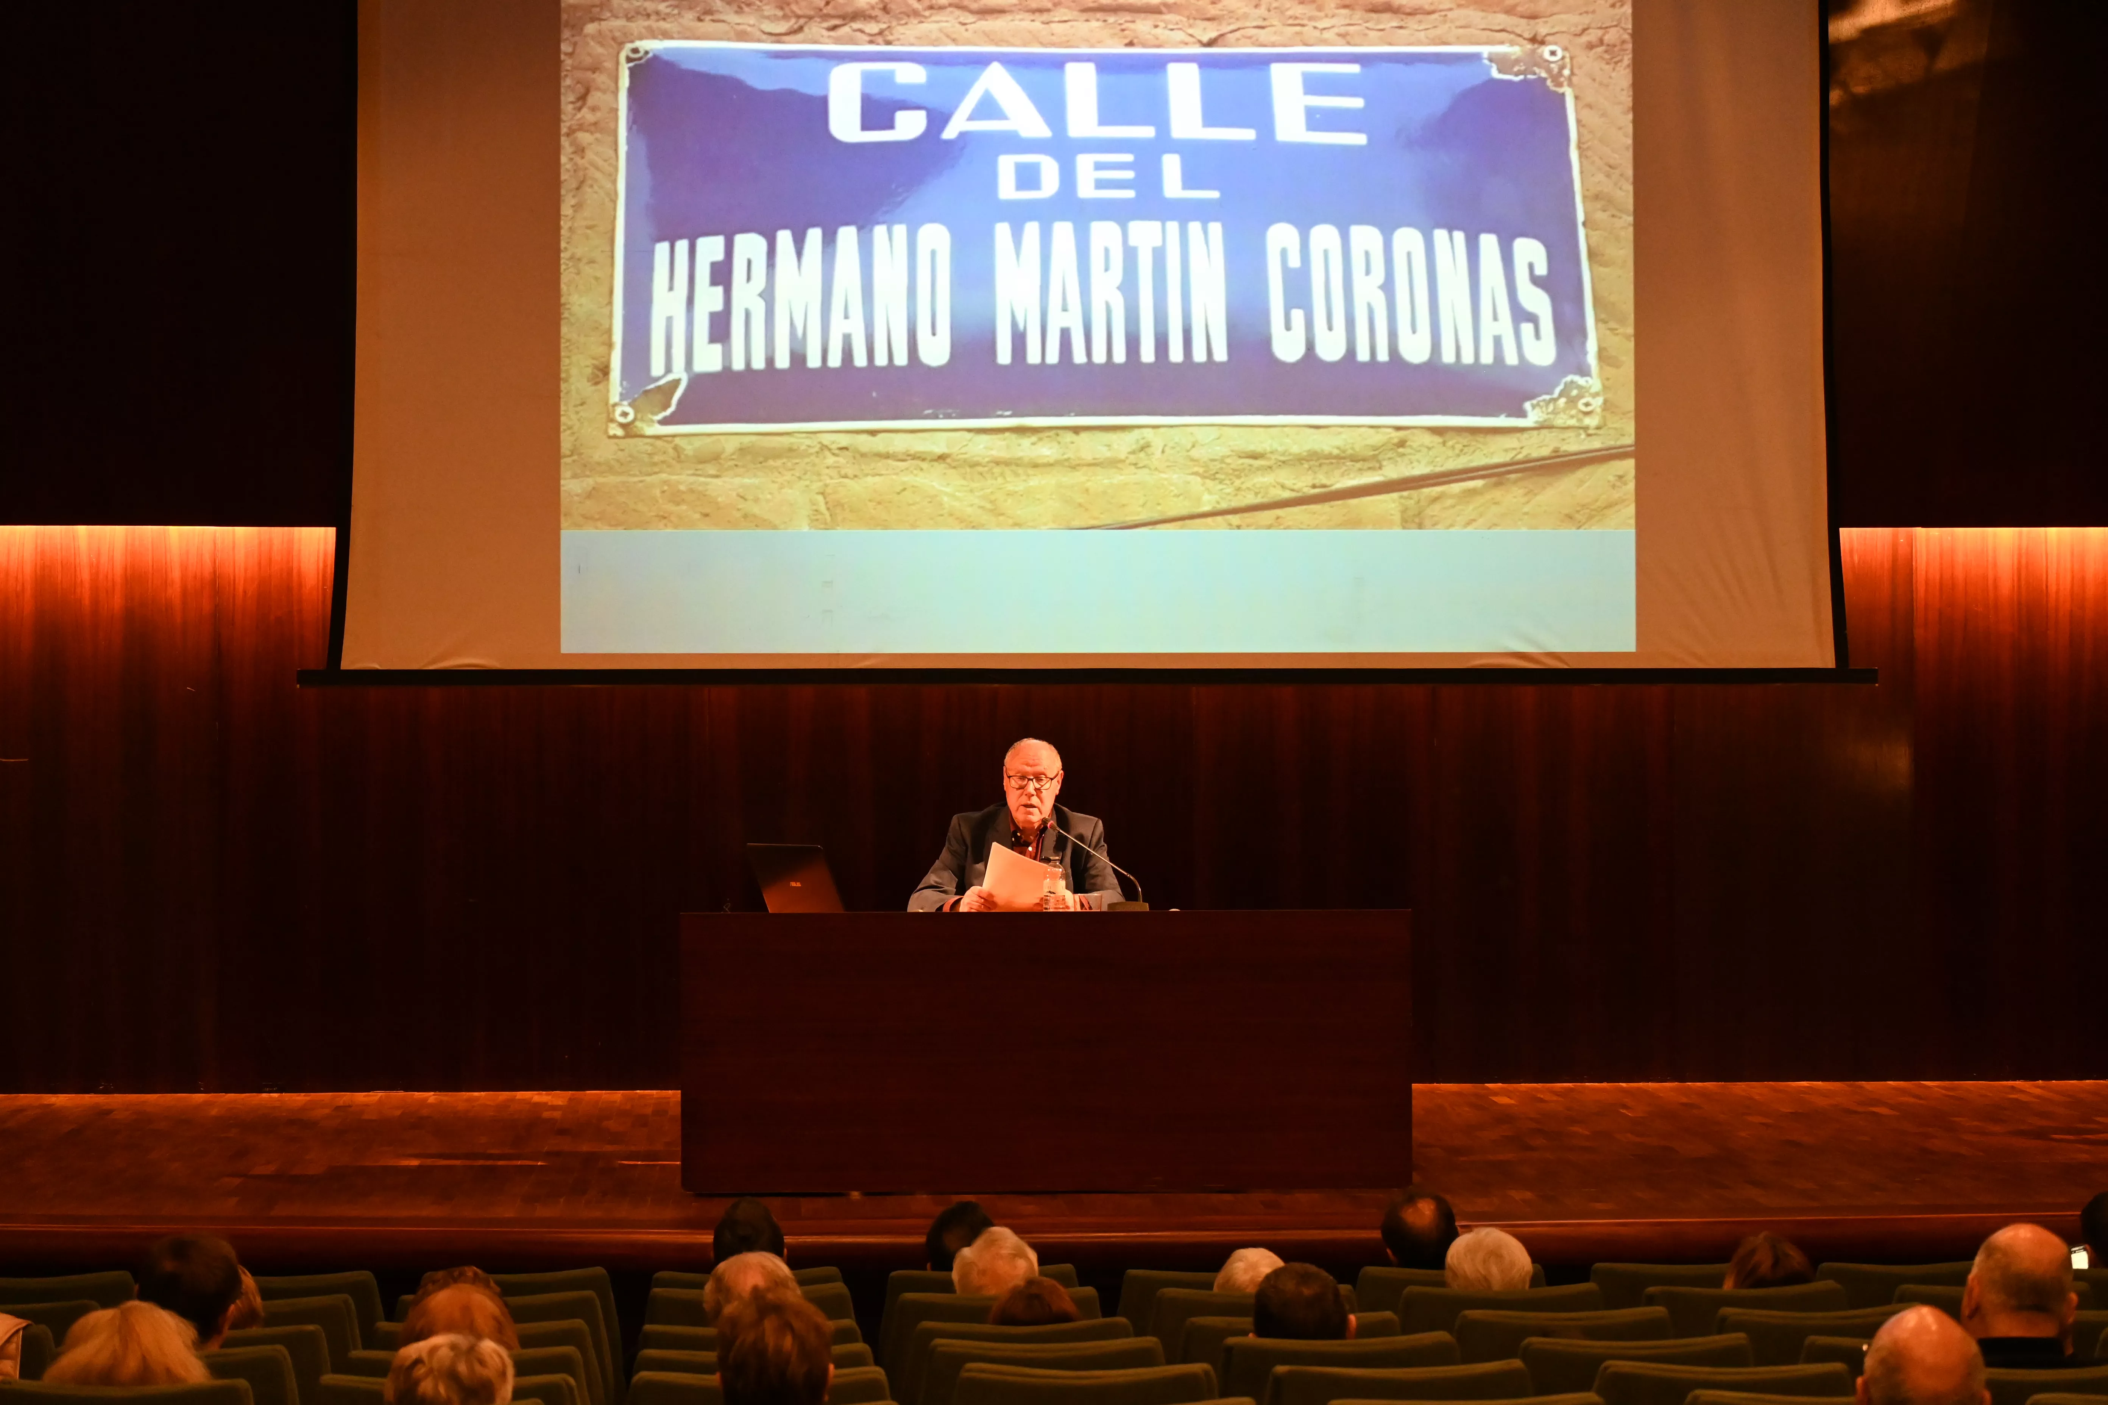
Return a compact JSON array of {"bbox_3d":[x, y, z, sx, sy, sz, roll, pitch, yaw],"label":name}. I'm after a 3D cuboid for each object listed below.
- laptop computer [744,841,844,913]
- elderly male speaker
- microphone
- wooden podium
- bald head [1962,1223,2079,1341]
[{"bbox_3d":[-0.610,0.503,15.950,0.300,0.230,0.345,0,0,-37],"label":"laptop computer"},{"bbox_3d":[-0.095,0.715,16.130,0.600,1.220,0.780,0,0,2],"label":"elderly male speaker"},{"bbox_3d":[0.120,0.460,15.960,0.330,0.270,0.110,0,0,38],"label":"microphone"},{"bbox_3d":[-0.044,0.943,15.999,1.975,0.765,0.700,0,0,-4],"label":"wooden podium"},{"bbox_3d":[1.555,0.938,9.320,0.180,0.230,0.215,0,0,-12],"label":"bald head"}]

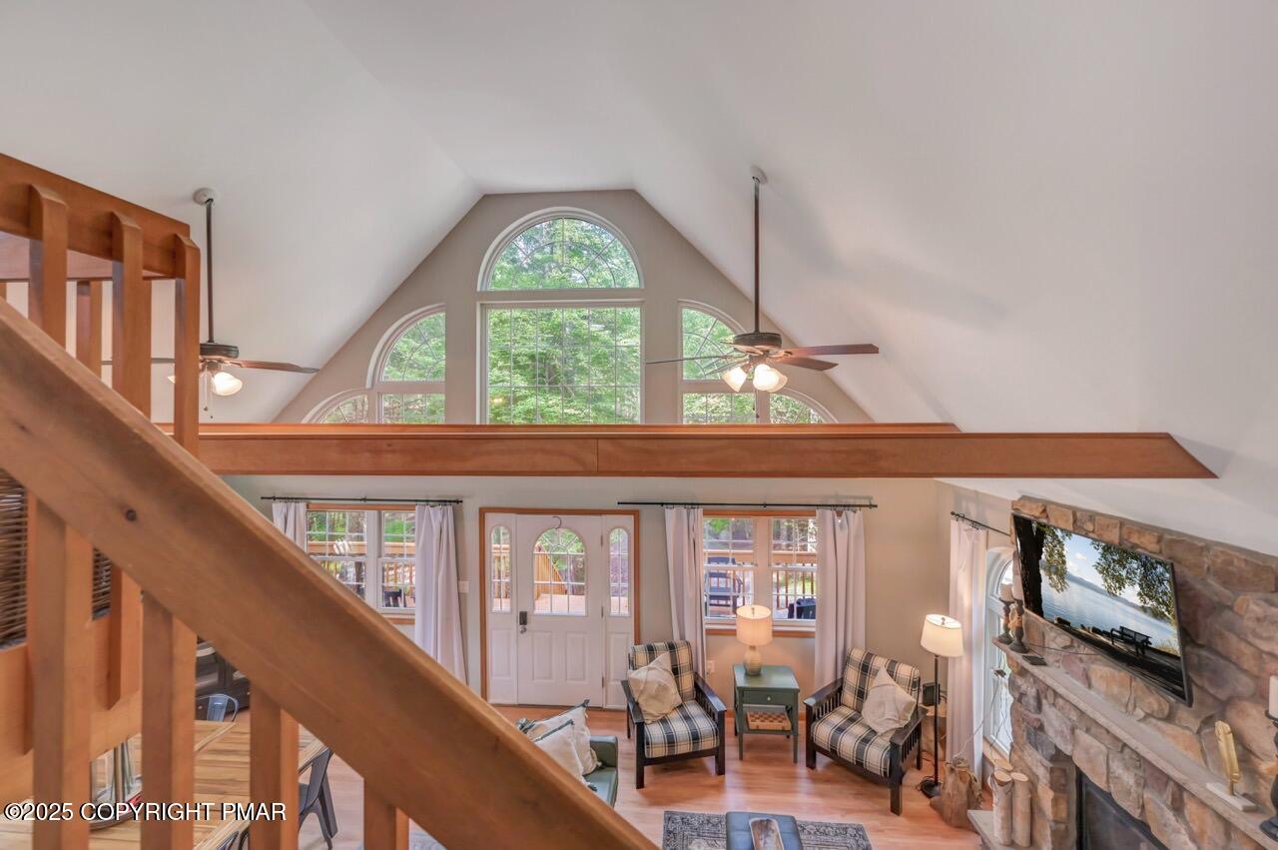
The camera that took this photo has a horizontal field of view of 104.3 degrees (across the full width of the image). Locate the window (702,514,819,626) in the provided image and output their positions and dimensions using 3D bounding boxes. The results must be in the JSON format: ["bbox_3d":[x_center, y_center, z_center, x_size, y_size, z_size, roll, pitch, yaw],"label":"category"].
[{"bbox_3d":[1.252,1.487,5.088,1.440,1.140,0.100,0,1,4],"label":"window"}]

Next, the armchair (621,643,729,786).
[{"bbox_3d":[0.294,2.599,4.596,0.790,0.850,0.860,0,0,-10],"label":"armchair"}]

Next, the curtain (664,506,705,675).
[{"bbox_3d":[0.470,1.903,5.088,0.438,2.130,0.130,0,0,5],"label":"curtain"}]

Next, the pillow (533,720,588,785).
[{"bbox_3d":[-0.560,2.365,3.420,0.440,0.440,0.150,-8,-22,-36],"label":"pillow"}]

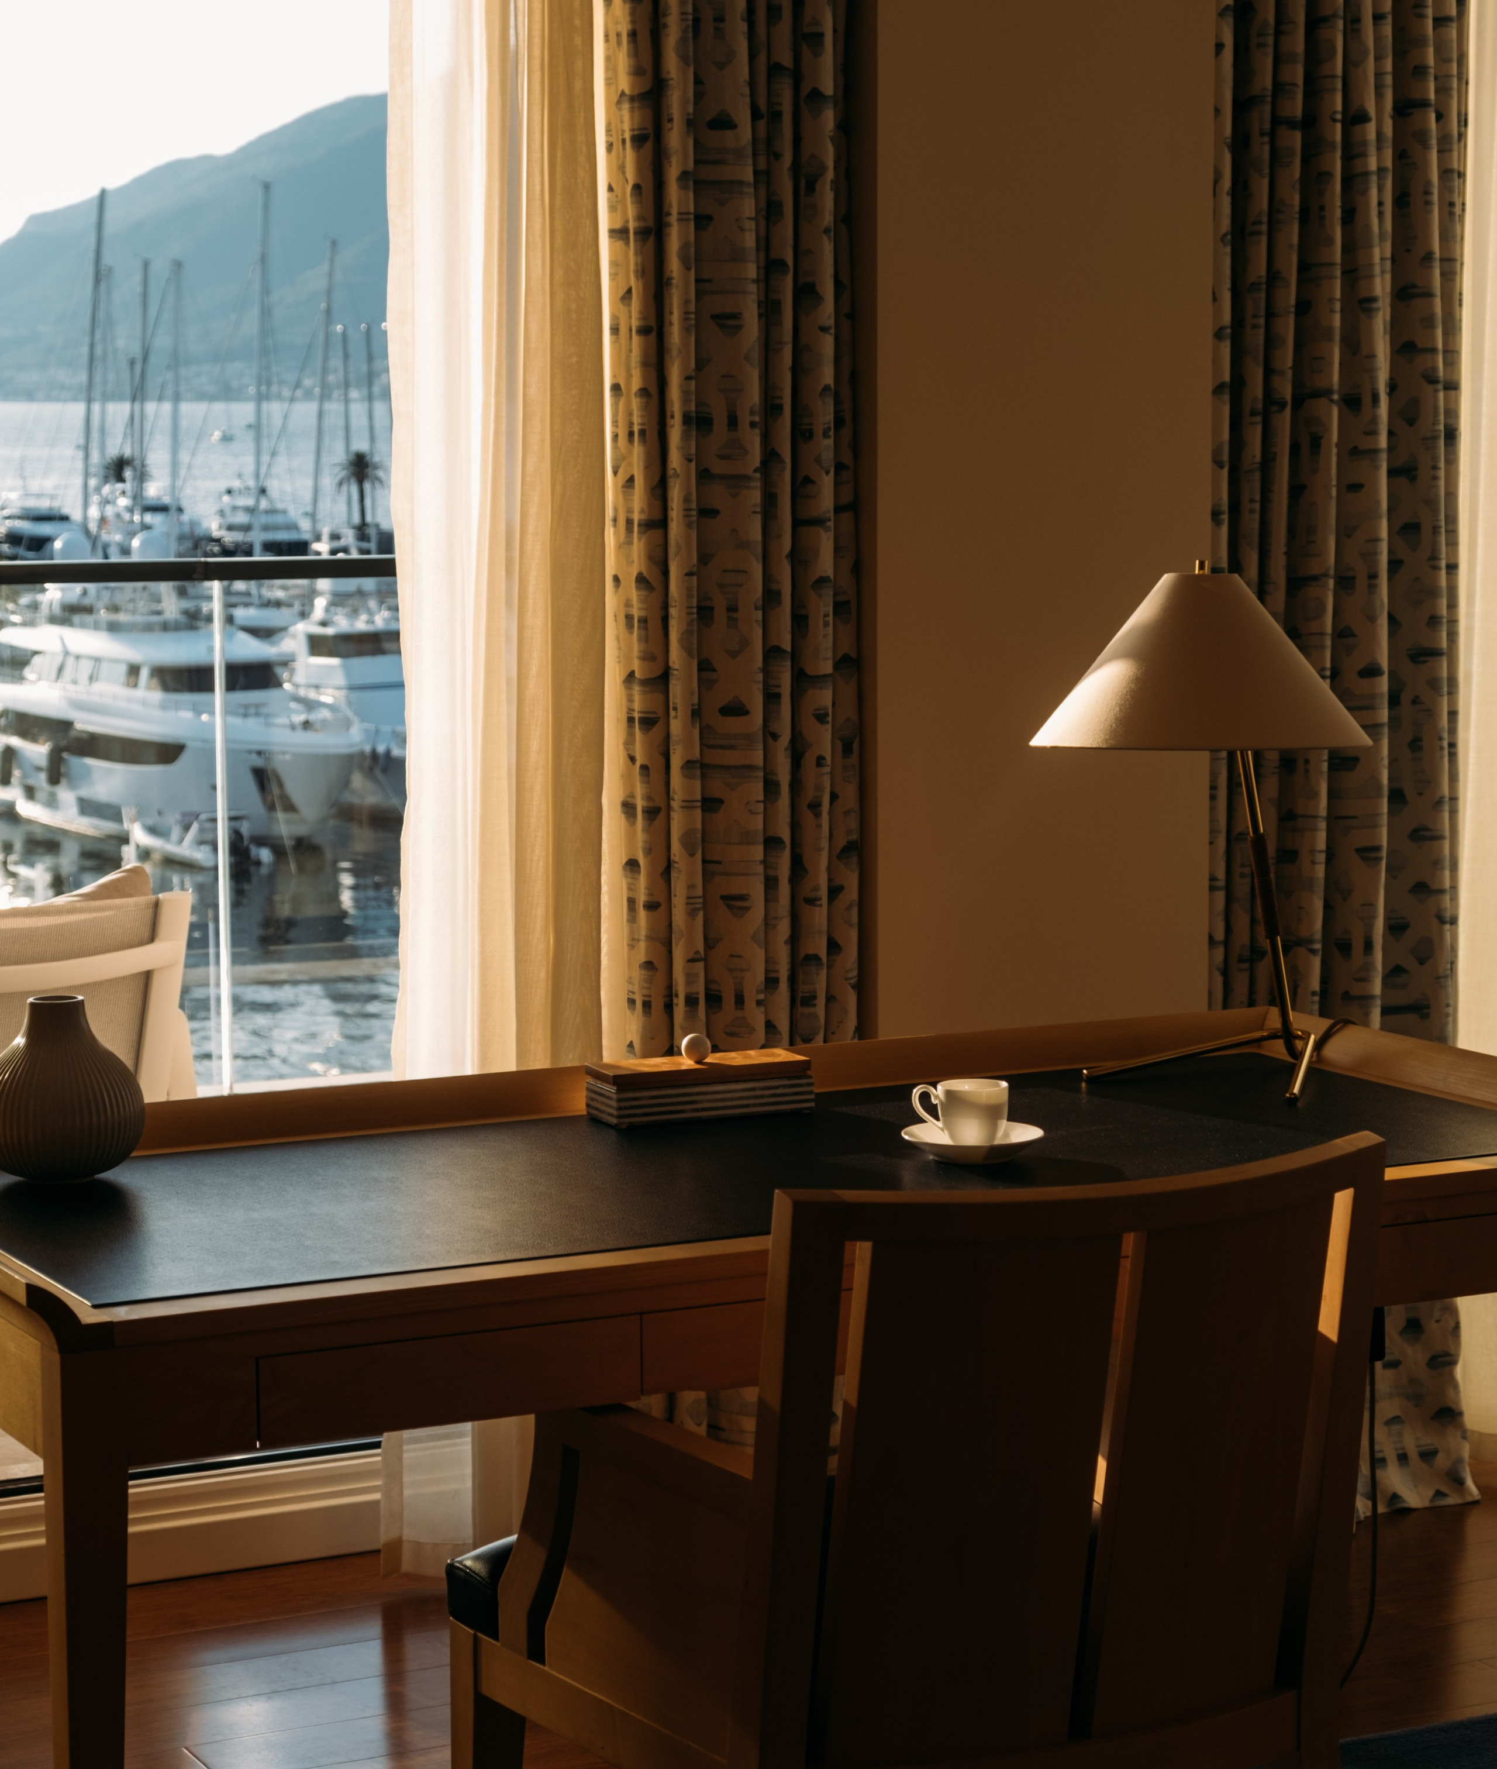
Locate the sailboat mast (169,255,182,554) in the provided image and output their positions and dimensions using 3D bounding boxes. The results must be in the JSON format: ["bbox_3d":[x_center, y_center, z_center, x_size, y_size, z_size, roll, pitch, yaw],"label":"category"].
[{"bbox_3d":[-31.266,-24.532,173.293,0.300,18.570,0.300,3,9,0],"label":"sailboat mast"}]

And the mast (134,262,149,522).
[{"bbox_3d":[-37.614,-29.932,197.751,0.300,17.378,0.300,3,9,0],"label":"mast"}]

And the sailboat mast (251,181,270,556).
[{"bbox_3d":[-26.479,-26.831,172.931,0.300,22.267,0.300,3,9,0],"label":"sailboat mast"}]

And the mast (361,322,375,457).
[{"bbox_3d":[-29.422,-35.651,247.467,0.300,15.673,0.300,-1,9,0],"label":"mast"}]

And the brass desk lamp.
[{"bbox_3d":[0.495,-0.057,3.314,0.346,0.561,0.466,6,11,33],"label":"brass desk lamp"}]

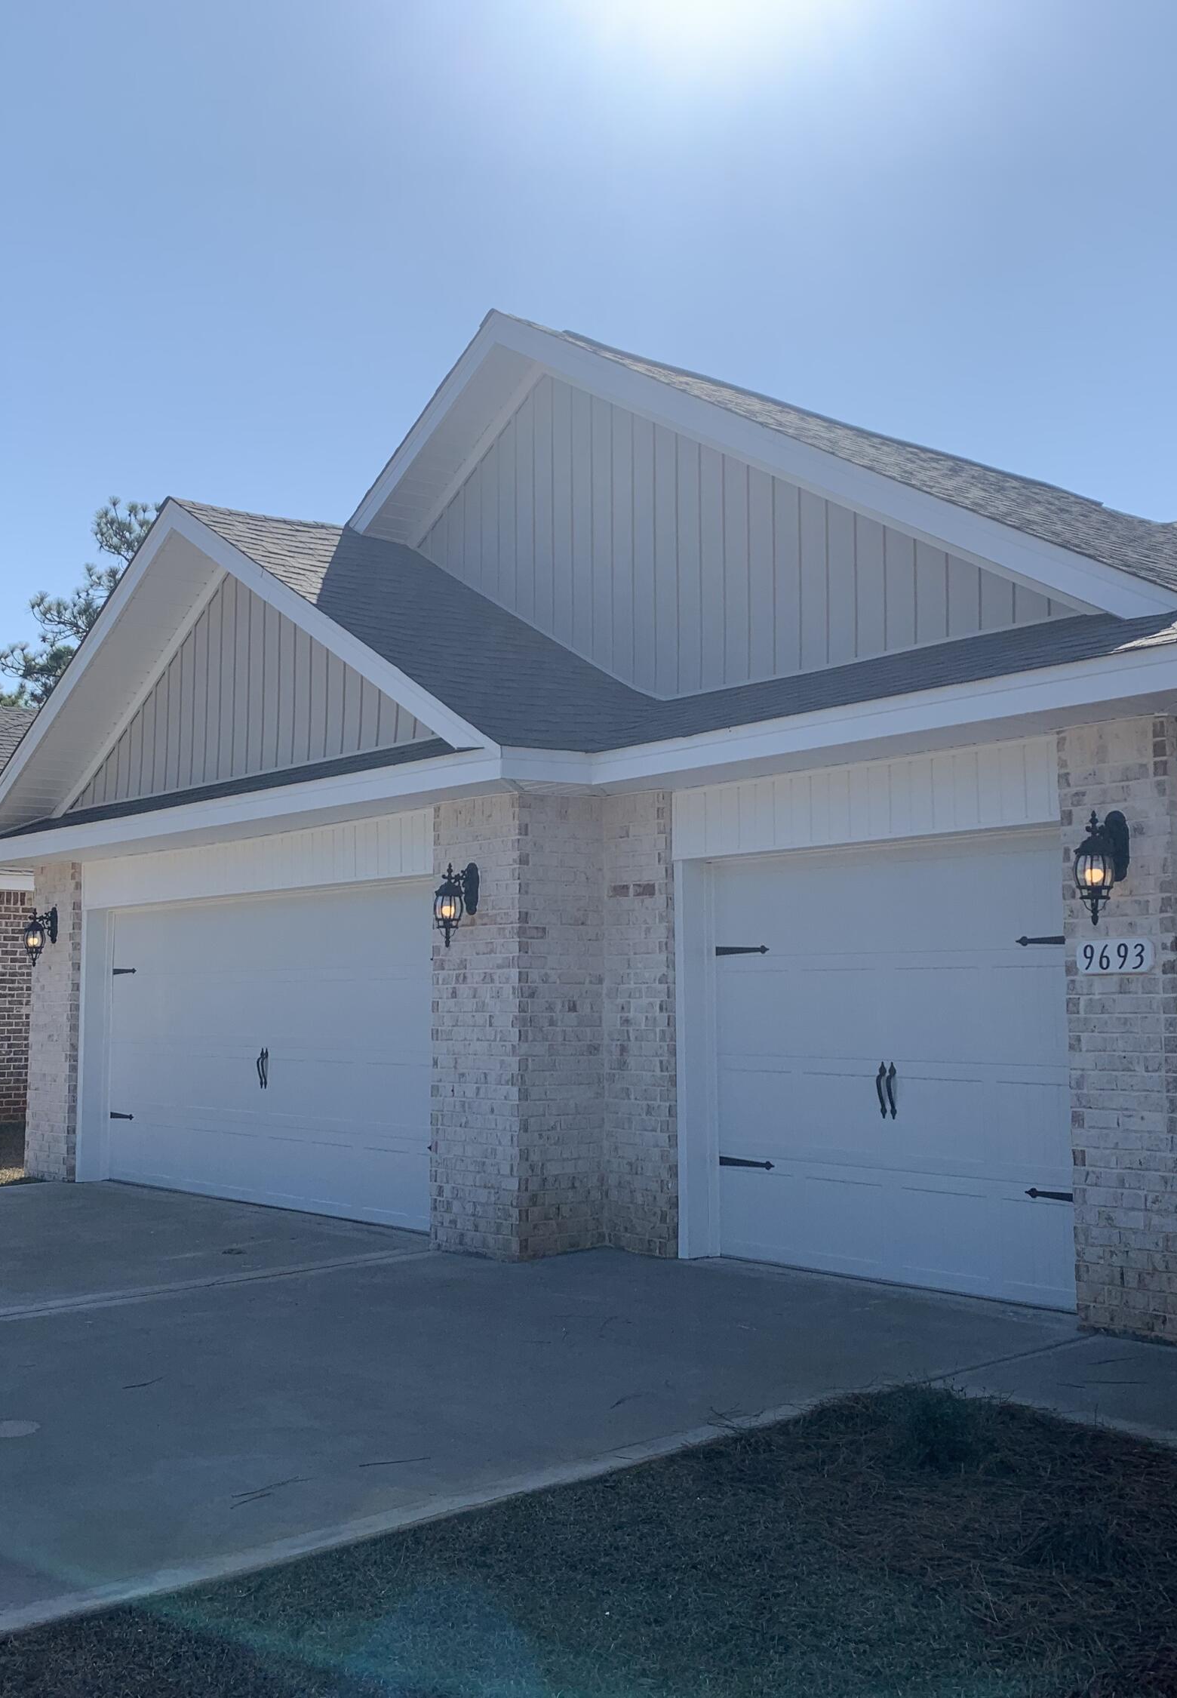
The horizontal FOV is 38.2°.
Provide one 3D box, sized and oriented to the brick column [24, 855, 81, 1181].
[{"bbox_3d":[-4.275,1.453,14.137,0.350,2.549,0.994,4,-7,-40],"label":"brick column"}]

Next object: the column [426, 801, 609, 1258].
[{"bbox_3d":[-0.406,1.014,9.774,0.625,2.551,0.820,4,-7,-40],"label":"column"}]

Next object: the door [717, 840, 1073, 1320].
[{"bbox_3d":[1.485,1.028,8.291,0.070,2.140,2.440,4,-7,-40],"label":"door"}]

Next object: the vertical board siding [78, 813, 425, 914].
[{"bbox_3d":[-2.487,0.137,11.884,0.060,0.381,4.940,4,-7,-40],"label":"vertical board siding"}]

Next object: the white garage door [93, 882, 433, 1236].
[{"bbox_3d":[-2.215,1.378,11.738,0.070,2.140,4.870,4,-7,-40],"label":"white garage door"}]

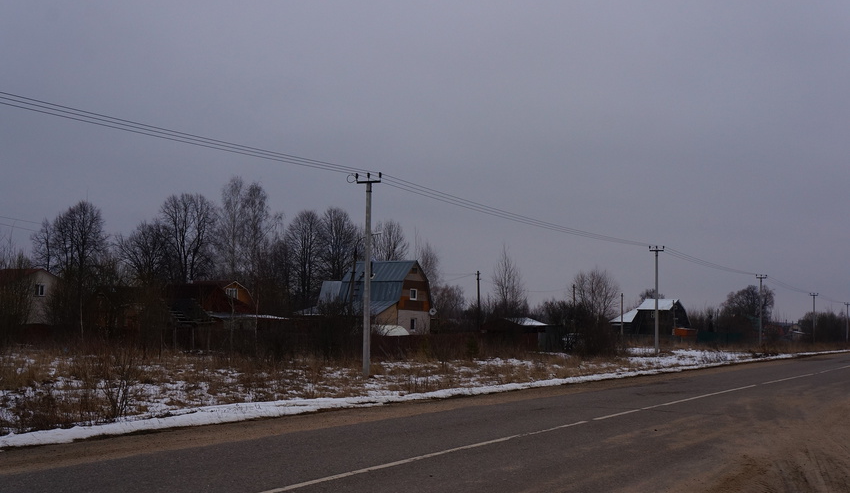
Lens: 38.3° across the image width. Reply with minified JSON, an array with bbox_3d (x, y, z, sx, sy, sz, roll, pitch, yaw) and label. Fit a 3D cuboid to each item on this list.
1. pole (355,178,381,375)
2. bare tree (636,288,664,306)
[{"bbox_3d":[-2.522,1.233,54.030,1.200,9.001,0.320,-1,-4,24],"label":"pole"},{"bbox_3d":[43.195,12.682,234.691,6.200,9.656,6.200,0,-4,0],"label":"bare tree"}]

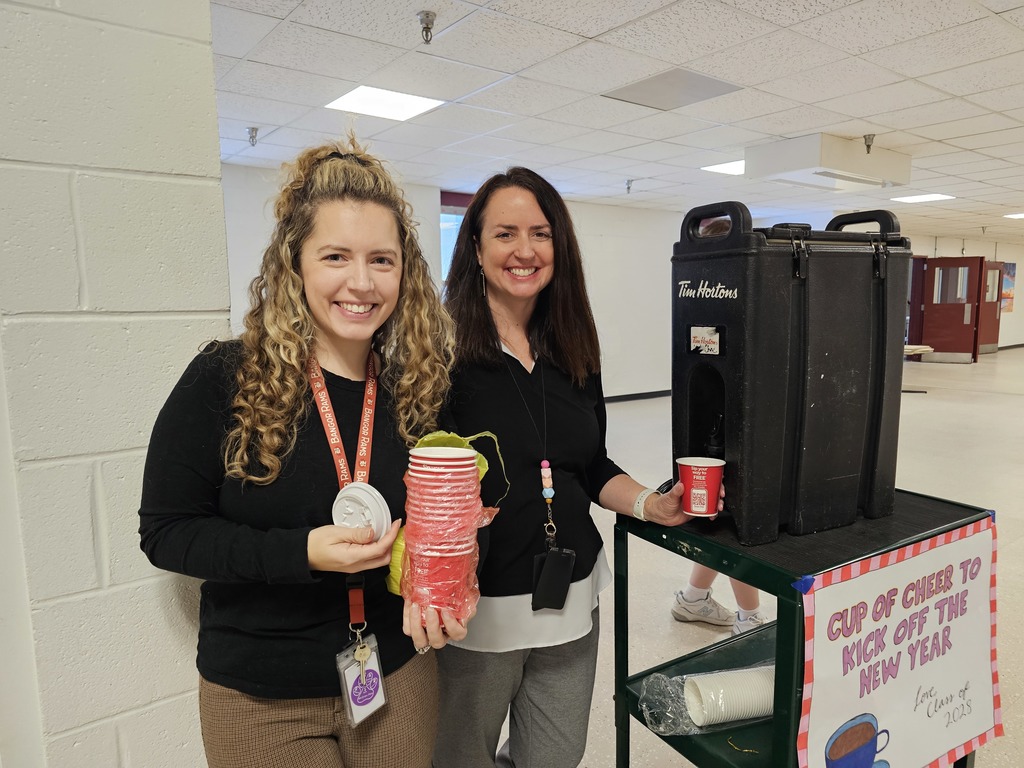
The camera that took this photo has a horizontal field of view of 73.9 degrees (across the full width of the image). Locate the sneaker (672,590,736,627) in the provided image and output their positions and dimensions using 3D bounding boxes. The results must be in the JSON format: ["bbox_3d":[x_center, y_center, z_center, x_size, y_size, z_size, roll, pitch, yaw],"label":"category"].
[{"bbox_3d":[0.838,0.945,2.916,0.300,0.120,0.110,0,7,7],"label":"sneaker"}]

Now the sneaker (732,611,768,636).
[{"bbox_3d":[1.002,0.983,2.611,0.110,0.120,0.300,-7,10,-42],"label":"sneaker"}]

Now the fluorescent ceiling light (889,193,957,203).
[{"bbox_3d":[5.125,-2.328,8.505,0.610,0.060,0.610,-6,9,-36],"label":"fluorescent ceiling light"}]

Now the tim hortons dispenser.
[{"bbox_3d":[0.545,-0.034,1.350,0.424,0.613,0.234,-4,8,-25],"label":"tim hortons dispenser"}]

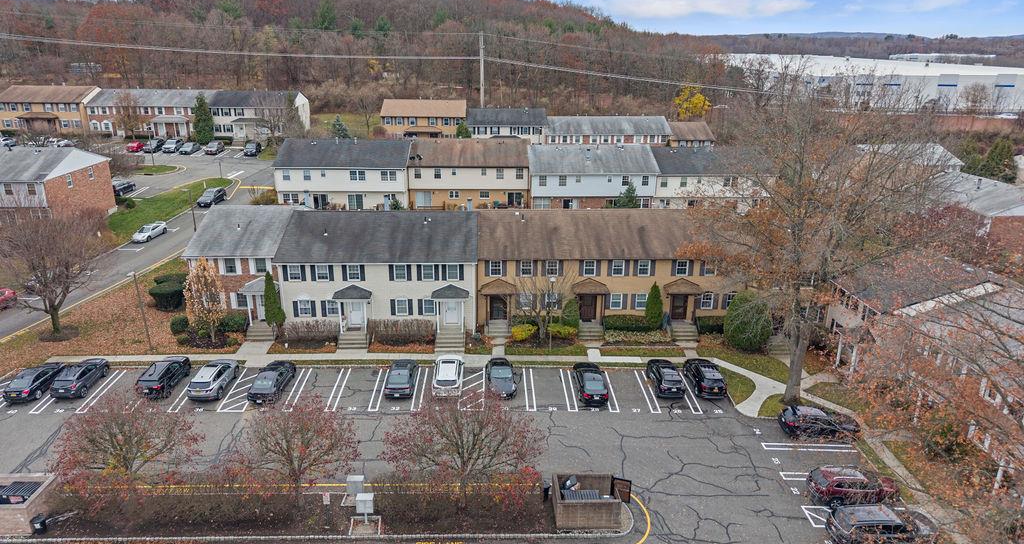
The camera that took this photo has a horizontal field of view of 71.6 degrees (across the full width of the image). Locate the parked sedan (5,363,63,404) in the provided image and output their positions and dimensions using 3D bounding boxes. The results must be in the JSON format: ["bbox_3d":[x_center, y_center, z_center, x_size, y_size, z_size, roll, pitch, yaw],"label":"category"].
[{"bbox_3d":[-31.244,6.992,46.581,1.830,1.470,4.800,0,20,-2],"label":"parked sedan"}]

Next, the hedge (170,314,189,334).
[{"bbox_3d":[-26.134,3.974,55.779,1.450,1.420,1.450,0,18,-3],"label":"hedge"}]

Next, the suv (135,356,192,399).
[{"bbox_3d":[-23.784,7.024,48.232,1.850,1.680,4.700,0,20,-3],"label":"suv"}]

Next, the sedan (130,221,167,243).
[{"bbox_3d":[-40.514,-4.512,79.410,1.740,1.330,4.400,5,21,9],"label":"sedan"}]

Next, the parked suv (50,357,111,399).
[{"bbox_3d":[-28.522,6.795,47.046,1.800,1.580,4.470,0,20,-2],"label":"parked suv"}]

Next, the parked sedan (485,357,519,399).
[{"bbox_3d":[-0.679,7.142,49.288,1.810,1.450,4.600,-2,20,-7],"label":"parked sedan"}]

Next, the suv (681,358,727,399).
[{"bbox_3d":[13.012,6.867,47.848,1.900,1.720,4.800,0,20,-2],"label":"suv"}]

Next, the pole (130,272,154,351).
[{"bbox_3d":[-27.206,3.003,52.085,0.750,6.160,0.300,-10,22,-31],"label":"pole"}]

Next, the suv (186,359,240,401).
[{"bbox_3d":[-19.657,6.849,47.027,1.865,1.665,4.605,0,20,-2],"label":"suv"}]

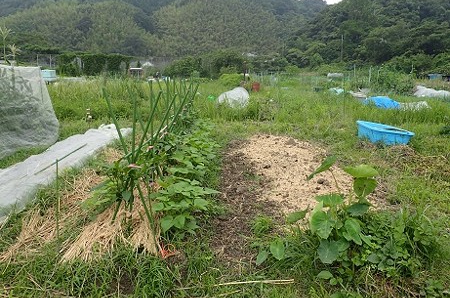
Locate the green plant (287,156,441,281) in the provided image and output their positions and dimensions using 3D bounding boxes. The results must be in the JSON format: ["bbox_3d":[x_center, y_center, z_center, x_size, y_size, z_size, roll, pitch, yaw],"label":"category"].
[{"bbox_3d":[1.070,0.497,3.003,1.120,0.760,0.850,0,12,0],"label":"green plant"}]

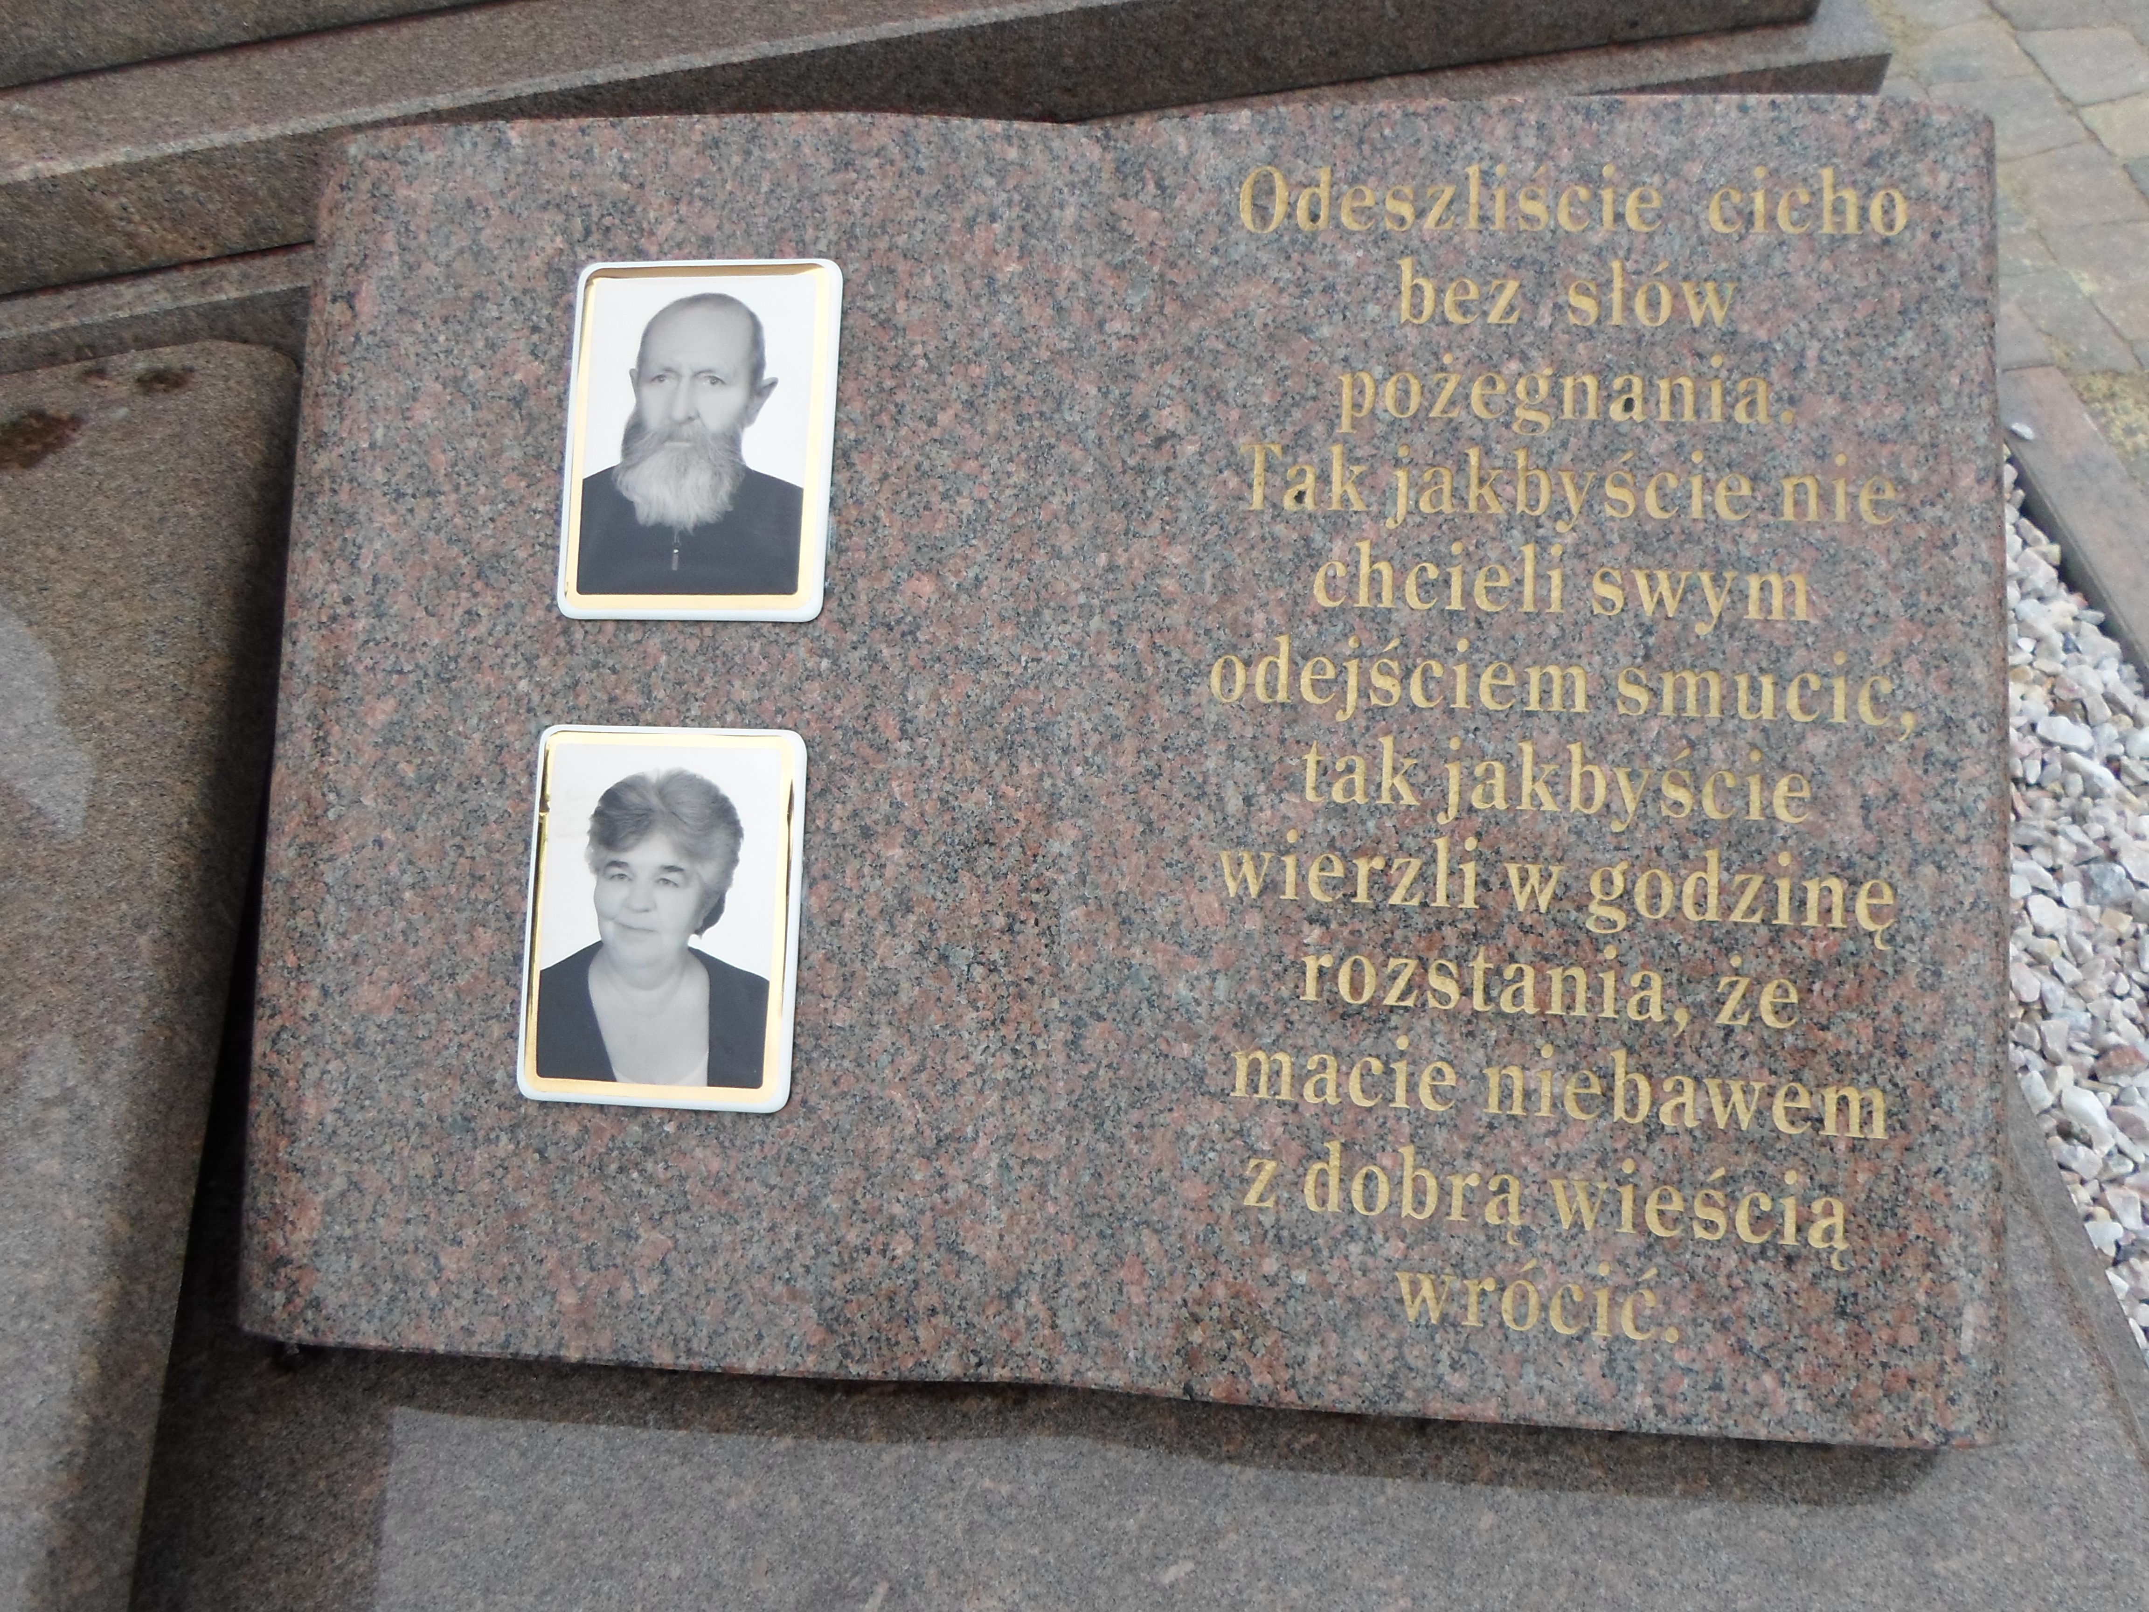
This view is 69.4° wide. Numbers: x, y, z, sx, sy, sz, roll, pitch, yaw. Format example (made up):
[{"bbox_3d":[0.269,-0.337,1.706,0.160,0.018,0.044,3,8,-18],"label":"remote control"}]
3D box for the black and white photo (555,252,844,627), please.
[{"bbox_3d":[-0.122,-0.119,0.504,0.090,0.008,0.120,2,85,8],"label":"black and white photo"}]

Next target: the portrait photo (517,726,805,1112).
[{"bbox_3d":[-0.131,0.035,0.492,0.090,0.008,0.120,2,85,8],"label":"portrait photo"}]

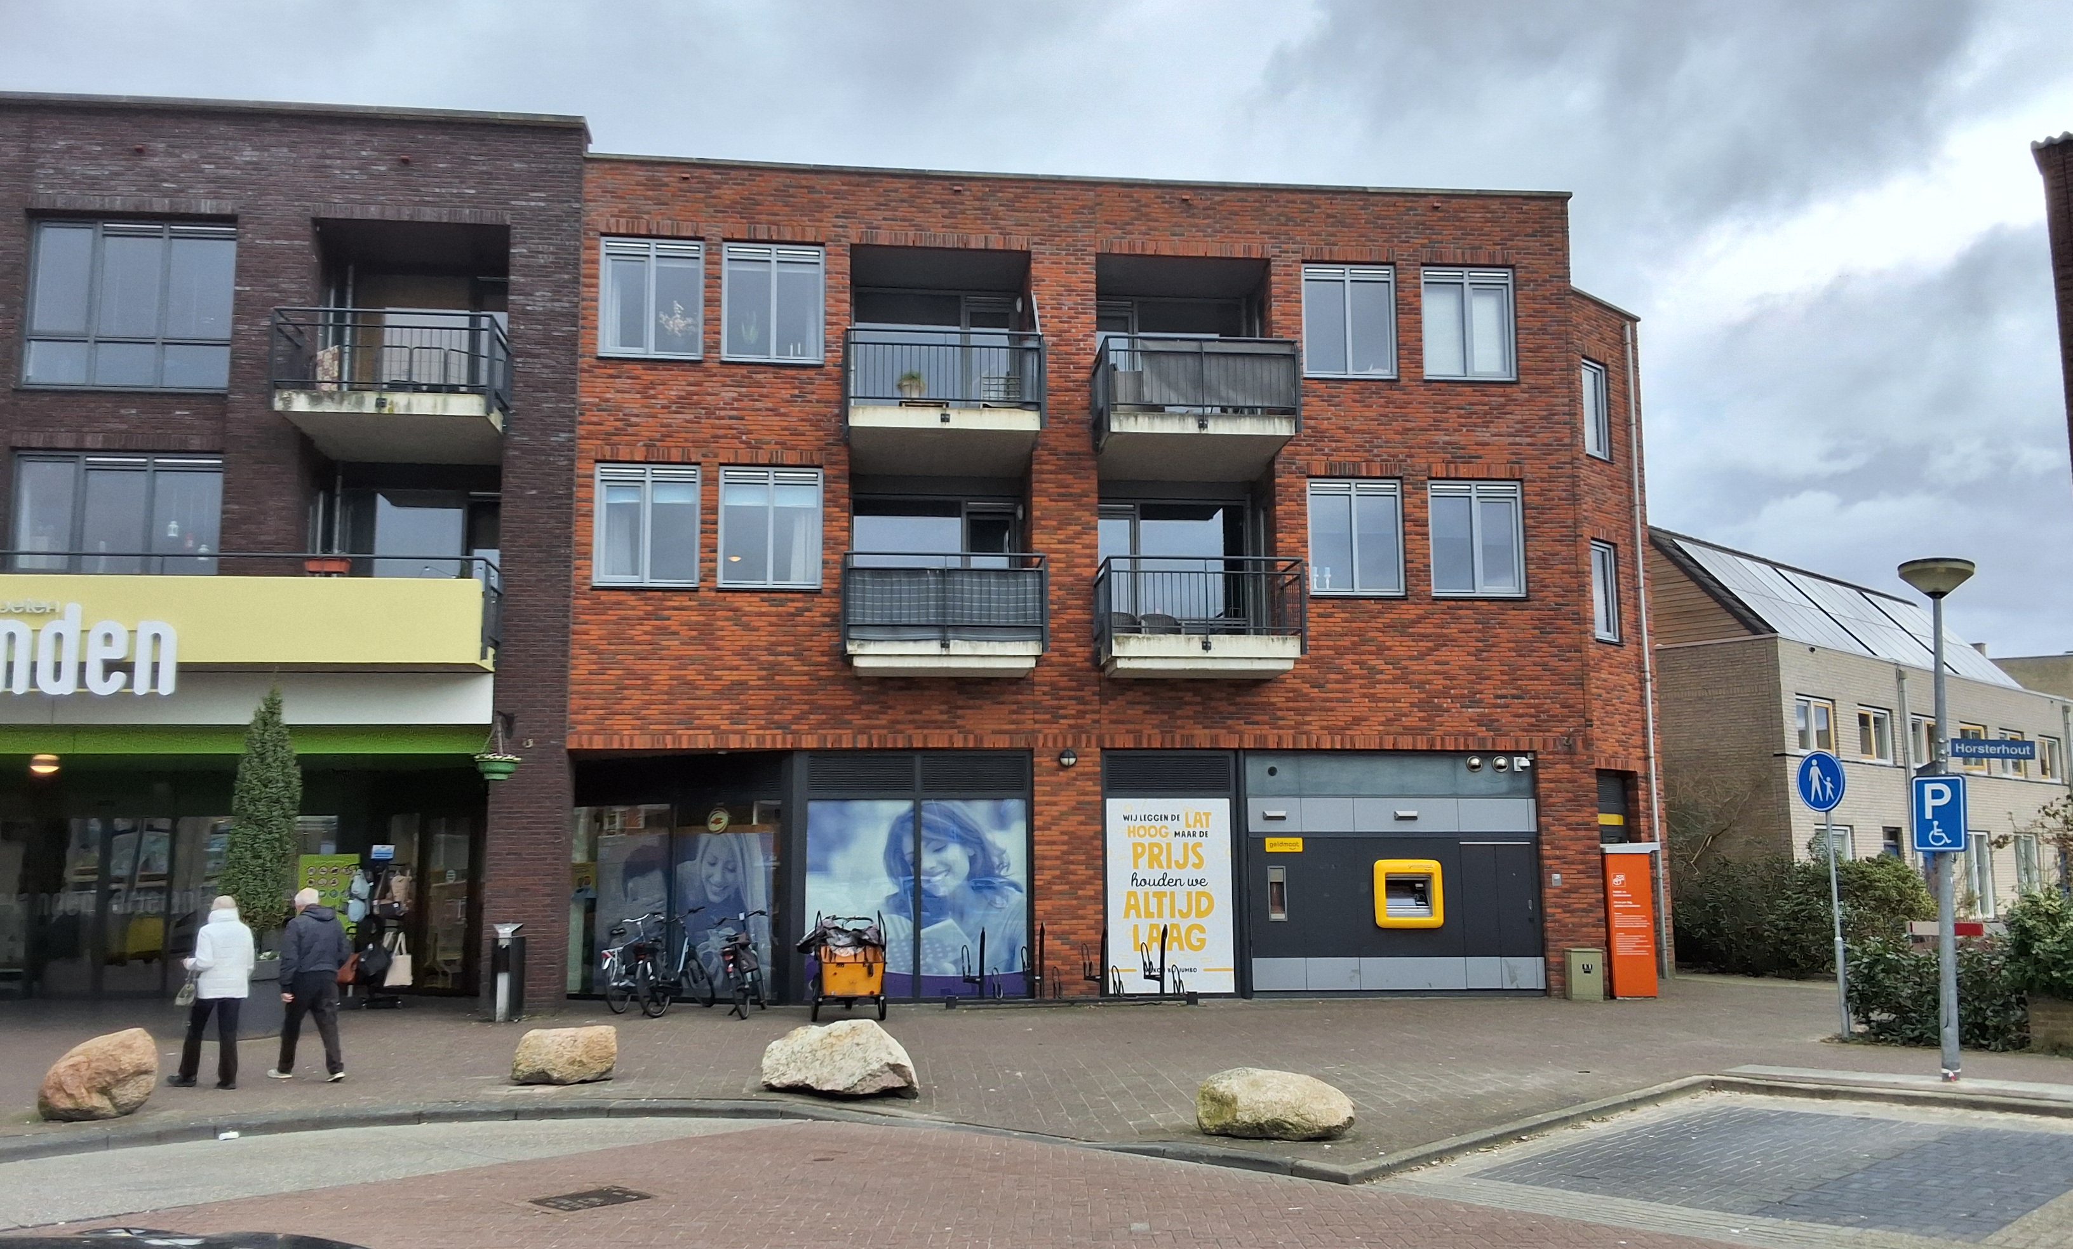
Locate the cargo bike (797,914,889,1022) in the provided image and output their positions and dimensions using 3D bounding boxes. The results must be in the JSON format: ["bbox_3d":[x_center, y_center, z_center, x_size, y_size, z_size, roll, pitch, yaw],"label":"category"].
[{"bbox_3d":[-2.243,3.999,19.867,0.960,1.220,2.100,1,-8,-6],"label":"cargo bike"}]

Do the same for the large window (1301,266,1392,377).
[{"bbox_3d":[4.232,-4.096,22.738,1.329,1.596,0.150,1,-8,-6],"label":"large window"}]

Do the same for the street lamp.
[{"bbox_3d":[7.465,1.560,13.789,0.620,4.290,0.620,3,-8,-6],"label":"street lamp"}]

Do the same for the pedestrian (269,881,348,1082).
[{"bbox_3d":[-6.673,3.287,15.404,0.580,1.735,0.530,-4,-7,32],"label":"pedestrian"}]

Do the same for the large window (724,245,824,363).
[{"bbox_3d":[-3.428,-4.172,21.875,1.312,1.645,0.150,1,-8,-6],"label":"large window"}]

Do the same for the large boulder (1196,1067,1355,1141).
[{"bbox_3d":[1.627,3.200,11.345,1.050,0.450,0.660,1,-8,-6],"label":"large boulder"}]

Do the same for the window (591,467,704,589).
[{"bbox_3d":[-4.993,-1.247,21.559,1.362,1.590,0.120,1,-6,-6],"label":"window"}]

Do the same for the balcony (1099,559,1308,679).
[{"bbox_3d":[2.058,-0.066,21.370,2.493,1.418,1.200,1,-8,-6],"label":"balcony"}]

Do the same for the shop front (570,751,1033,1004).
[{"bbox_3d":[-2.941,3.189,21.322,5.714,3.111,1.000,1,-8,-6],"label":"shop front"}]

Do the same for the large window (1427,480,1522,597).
[{"bbox_3d":[5.961,-1.136,22.790,1.285,1.601,0.120,1,-6,-6],"label":"large window"}]

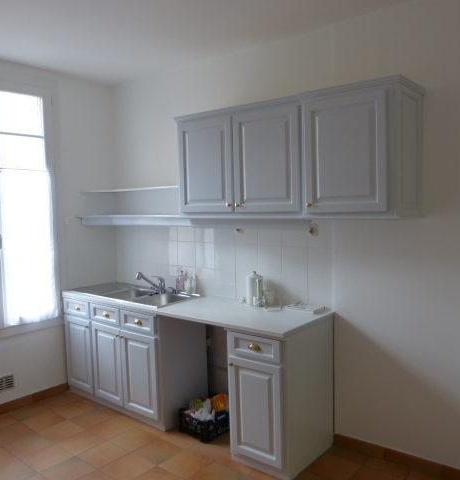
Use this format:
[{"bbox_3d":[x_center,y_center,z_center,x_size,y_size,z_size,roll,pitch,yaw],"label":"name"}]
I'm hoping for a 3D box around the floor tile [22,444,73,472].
[{"bbox_3d":[-1.152,1.384,2.926,0.244,0.012,0.244,2,5,40],"label":"floor tile"}]

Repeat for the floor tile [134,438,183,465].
[{"bbox_3d":[-0.459,1.369,2.985,0.244,0.012,0.244,2,5,40],"label":"floor tile"}]

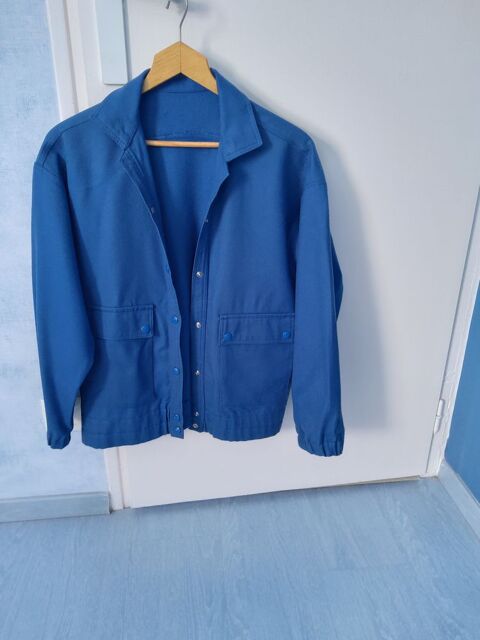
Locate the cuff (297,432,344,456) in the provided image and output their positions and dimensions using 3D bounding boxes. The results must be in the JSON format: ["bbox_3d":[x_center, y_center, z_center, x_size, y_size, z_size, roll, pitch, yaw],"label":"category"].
[{"bbox_3d":[0.181,0.273,1.078,0.102,0.052,0.060,-2,22,-6],"label":"cuff"}]

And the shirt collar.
[{"bbox_3d":[-0.101,-0.335,0.788,0.267,0.142,0.100,-2,22,-6],"label":"shirt collar"}]

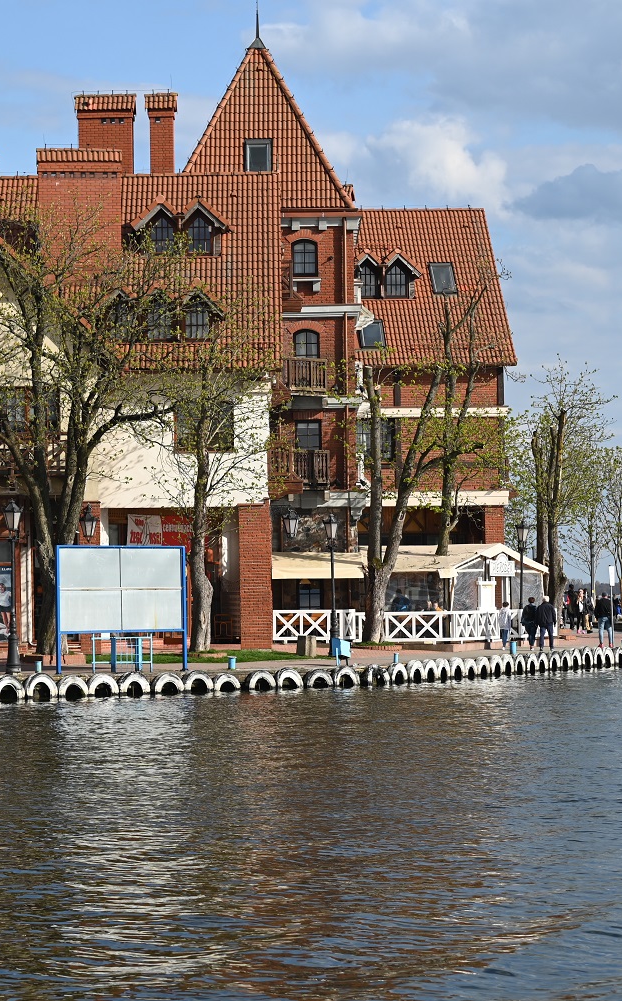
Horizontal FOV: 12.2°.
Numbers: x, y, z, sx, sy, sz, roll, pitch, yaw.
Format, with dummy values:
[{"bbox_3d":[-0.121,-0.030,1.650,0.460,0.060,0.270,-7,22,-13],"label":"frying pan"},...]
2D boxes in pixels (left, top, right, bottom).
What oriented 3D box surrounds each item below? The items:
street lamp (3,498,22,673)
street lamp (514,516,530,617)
[{"bbox_3d":[-6.911,1.980,67.568,0.440,4.043,0.440,-1,-2,-6],"label":"street lamp"},{"bbox_3d":[6.643,2.541,92.067,0.440,3.975,0.440,-1,-2,-6],"label":"street lamp"}]

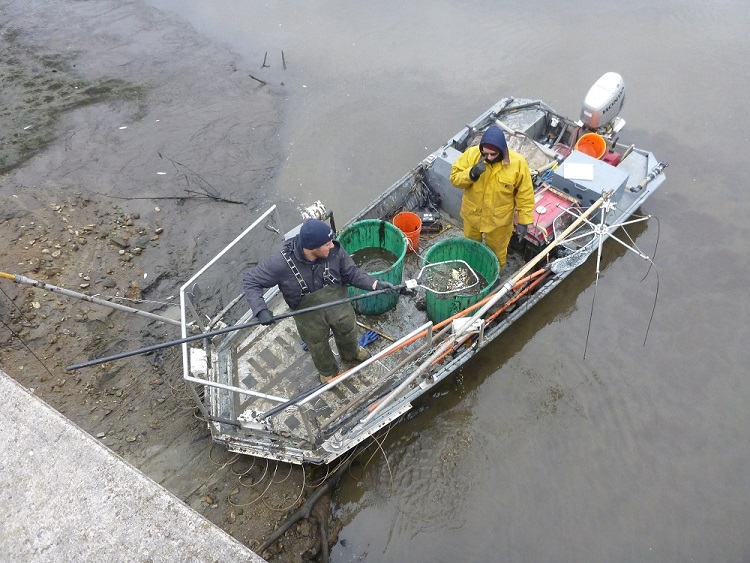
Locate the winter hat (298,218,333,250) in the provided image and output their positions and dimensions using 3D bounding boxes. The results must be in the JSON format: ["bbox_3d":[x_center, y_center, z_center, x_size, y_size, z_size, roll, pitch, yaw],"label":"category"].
[{"bbox_3d":[-0.378,-0.304,3.920,0.225,0.180,0.195,-3,51,2],"label":"winter hat"}]

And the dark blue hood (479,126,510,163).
[{"bbox_3d":[0.925,-1.058,4.720,0.235,0.290,0.260,22,56,20],"label":"dark blue hood"}]

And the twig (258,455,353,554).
[{"bbox_3d":[-0.517,1.724,4.693,0.130,0.090,1.001,35,61,28],"label":"twig"}]

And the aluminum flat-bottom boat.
[{"bbox_3d":[0.673,-0.357,5.786,5.437,1.306,2.101,-37,58,-23],"label":"aluminum flat-bottom boat"}]

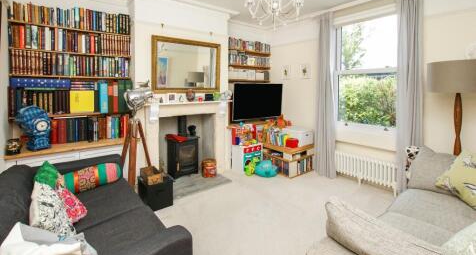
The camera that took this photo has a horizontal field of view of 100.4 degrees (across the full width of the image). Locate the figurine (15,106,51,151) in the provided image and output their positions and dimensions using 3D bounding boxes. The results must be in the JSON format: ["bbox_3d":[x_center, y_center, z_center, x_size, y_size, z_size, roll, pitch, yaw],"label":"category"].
[{"bbox_3d":[-2.344,0.011,2.267,0.260,0.473,0.208,4,9,28],"label":"figurine"}]

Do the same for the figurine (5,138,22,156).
[{"bbox_3d":[-2.343,0.198,2.070,0.106,0.161,0.104,-6,10,-38],"label":"figurine"}]

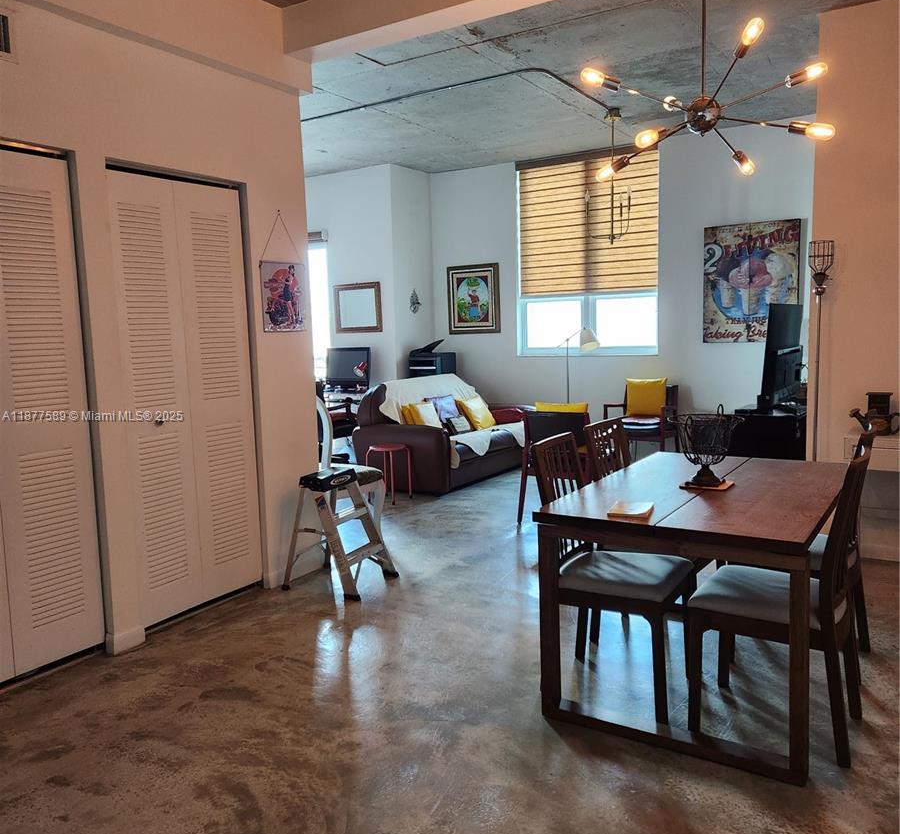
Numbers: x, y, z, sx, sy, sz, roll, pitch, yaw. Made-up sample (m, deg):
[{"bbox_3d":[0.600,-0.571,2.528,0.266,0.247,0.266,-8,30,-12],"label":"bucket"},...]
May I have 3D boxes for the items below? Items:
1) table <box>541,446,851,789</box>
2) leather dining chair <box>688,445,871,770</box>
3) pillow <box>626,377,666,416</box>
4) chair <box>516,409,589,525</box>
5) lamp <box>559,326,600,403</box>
[{"bbox_3d":[1.046,0.636,3.163,0.870,0.740,1.400,2,8,32],"label":"table"},{"bbox_3d":[1.122,0.580,2.703,0.510,0.950,0.450,2,8,32],"label":"leather dining chair"},{"bbox_3d":[1.799,-0.183,7.301,0.365,0.360,0.125,2,-6,32],"label":"pillow"},{"bbox_3d":[0.881,0.340,5.663,0.560,0.775,0.570,3,8,39],"label":"chair"},{"bbox_3d":[1.222,-0.213,7.901,0.450,1.350,0.270,3,8,35],"label":"lamp"}]

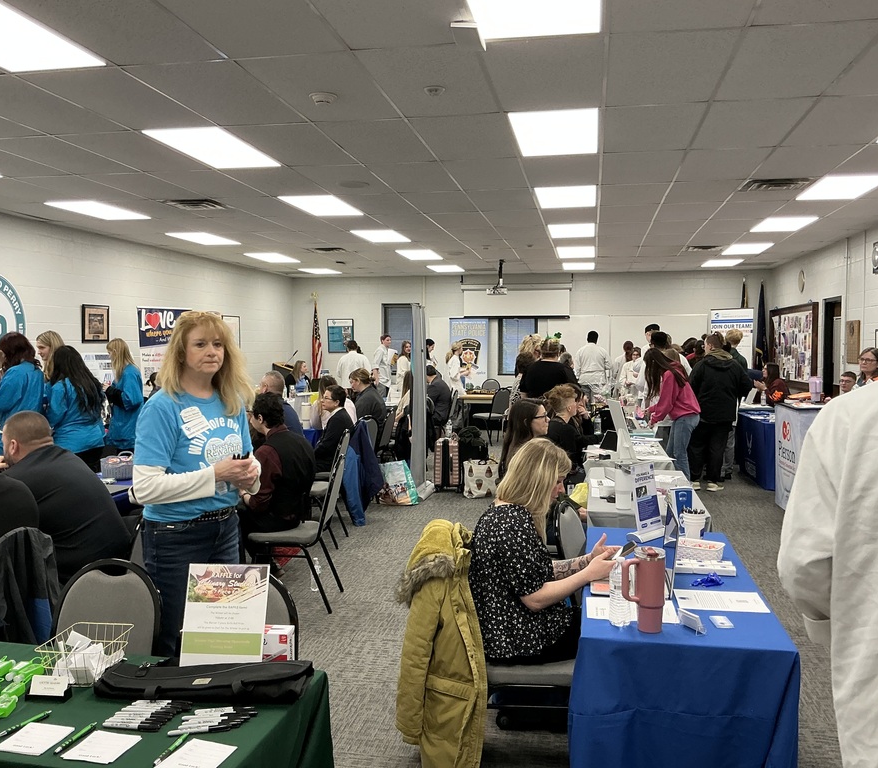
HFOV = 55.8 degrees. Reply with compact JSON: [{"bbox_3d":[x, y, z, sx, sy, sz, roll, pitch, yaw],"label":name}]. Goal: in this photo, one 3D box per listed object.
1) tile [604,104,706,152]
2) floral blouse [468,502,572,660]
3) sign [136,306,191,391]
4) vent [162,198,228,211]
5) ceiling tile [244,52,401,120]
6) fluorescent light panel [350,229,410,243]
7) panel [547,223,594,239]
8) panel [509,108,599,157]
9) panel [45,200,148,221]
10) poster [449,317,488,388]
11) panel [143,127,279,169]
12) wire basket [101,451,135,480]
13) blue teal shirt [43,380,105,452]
[{"bbox_3d":[1.405,-1.695,5.519,0.610,0.020,1.210,1,3,11],"label":"tile"},{"bbox_3d":[0.300,0.714,3.120,0.400,0.540,0.460,0,3,-2],"label":"floral blouse"},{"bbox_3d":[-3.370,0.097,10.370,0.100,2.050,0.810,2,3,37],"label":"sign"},{"bbox_3d":[-2.455,-1.840,8.369,0.580,0.040,0.580,1,3,11],"label":"vent"},{"bbox_3d":[-0.631,-1.664,4.693,0.610,0.025,1.200,1,3,11],"label":"ceiling tile"},{"bbox_3d":[-0.734,-1.930,10.677,0.600,0.070,1.200,1,3,11],"label":"fluorescent light panel"},{"bbox_3d":[1.663,-1.907,10.232,0.600,0.070,1.200,1,3,11],"label":"panel"},{"bbox_3d":[0.802,-1.715,5.644,0.600,0.060,1.200,1,3,11],"label":"panel"},{"bbox_3d":[-3.613,-1.870,8.889,0.570,0.050,1.160,1,3,11],"label":"panel"},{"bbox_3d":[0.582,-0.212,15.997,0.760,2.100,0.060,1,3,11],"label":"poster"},{"bbox_3d":[-1.607,-1.694,6.010,0.590,0.060,1.190,1,3,11],"label":"panel"},{"bbox_3d":[-2.080,0.534,5.500,0.240,0.160,0.230,2,3,40],"label":"wire basket"},{"bbox_3d":[-2.670,0.217,6.100,0.410,0.570,0.300,-2,3,-37],"label":"blue teal shirt"}]

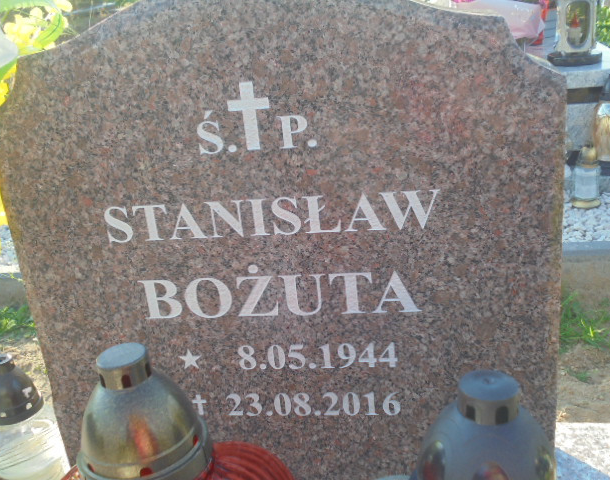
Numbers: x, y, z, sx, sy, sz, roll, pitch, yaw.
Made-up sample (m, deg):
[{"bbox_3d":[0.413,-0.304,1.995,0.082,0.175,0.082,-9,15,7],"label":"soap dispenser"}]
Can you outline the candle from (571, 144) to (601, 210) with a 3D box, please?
[{"bbox_3d":[0.775,-0.177,1.923,0.074,0.163,0.074,3,21,22],"label":"candle"}]

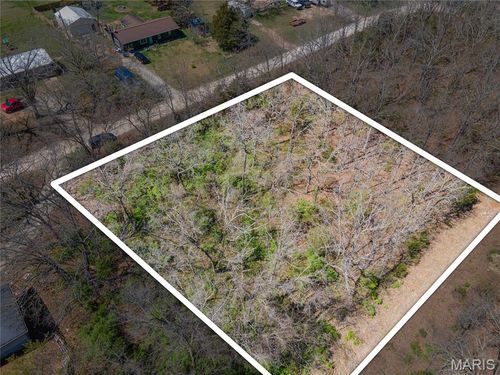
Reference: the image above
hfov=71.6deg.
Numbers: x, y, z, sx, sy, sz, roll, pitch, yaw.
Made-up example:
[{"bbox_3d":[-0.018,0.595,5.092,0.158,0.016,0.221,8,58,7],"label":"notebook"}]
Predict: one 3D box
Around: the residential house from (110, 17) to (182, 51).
[{"bbox_3d":[-27.698,-41.286,92.194,16.074,3.885,8.659,-28,54,-23],"label":"residential house"}]

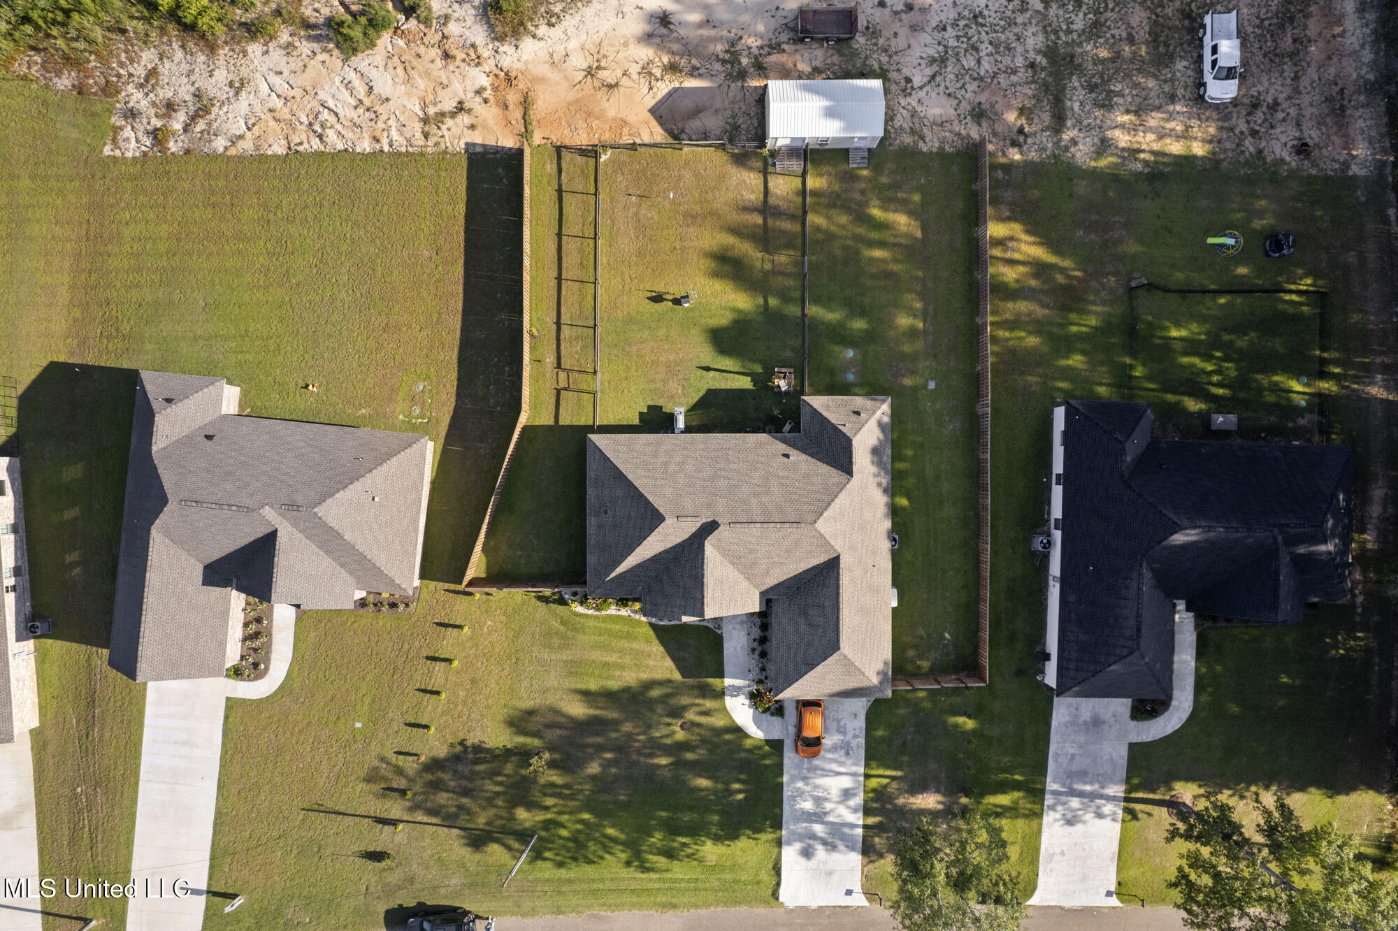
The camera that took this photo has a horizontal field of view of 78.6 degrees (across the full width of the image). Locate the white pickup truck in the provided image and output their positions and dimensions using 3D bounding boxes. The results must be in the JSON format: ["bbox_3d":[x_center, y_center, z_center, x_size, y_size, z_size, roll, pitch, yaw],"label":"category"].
[{"bbox_3d":[34.049,-26.714,55.558,2.000,1.880,5.800,-1,90,0],"label":"white pickup truck"}]

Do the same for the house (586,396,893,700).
[{"bbox_3d":[2.597,5.194,53.279,19.200,6.400,19.000,0,90,0],"label":"house"}]

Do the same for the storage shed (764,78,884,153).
[{"bbox_3d":[8.250,-23.150,56.400,7.450,3.300,3.650,0,90,1],"label":"storage shed"}]

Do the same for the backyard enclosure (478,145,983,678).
[{"bbox_3d":[1.933,-3.469,55.509,33.500,2.000,35.200,0,90,0],"label":"backyard enclosure"}]

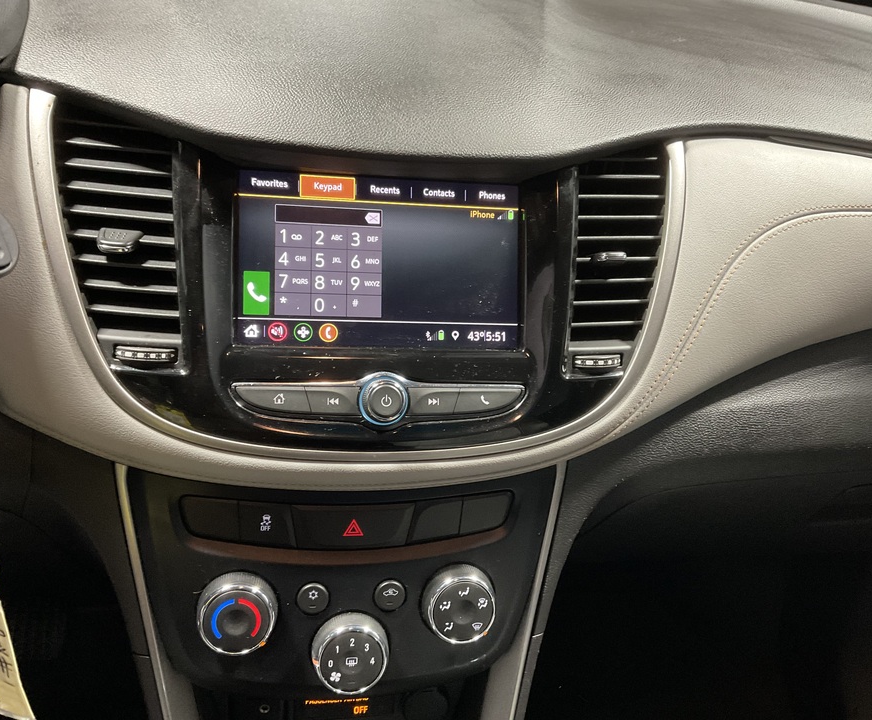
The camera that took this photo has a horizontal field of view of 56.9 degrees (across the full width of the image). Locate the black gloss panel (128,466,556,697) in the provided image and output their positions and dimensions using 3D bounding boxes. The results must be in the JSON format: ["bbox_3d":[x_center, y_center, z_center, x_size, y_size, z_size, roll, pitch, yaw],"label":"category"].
[{"bbox_3d":[-0.056,0.147,0.552,0.295,0.147,0.055,1,3,-12],"label":"black gloss panel"}]

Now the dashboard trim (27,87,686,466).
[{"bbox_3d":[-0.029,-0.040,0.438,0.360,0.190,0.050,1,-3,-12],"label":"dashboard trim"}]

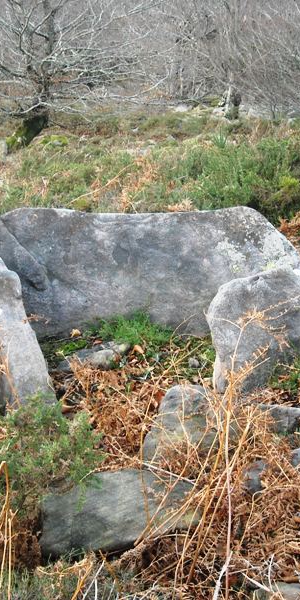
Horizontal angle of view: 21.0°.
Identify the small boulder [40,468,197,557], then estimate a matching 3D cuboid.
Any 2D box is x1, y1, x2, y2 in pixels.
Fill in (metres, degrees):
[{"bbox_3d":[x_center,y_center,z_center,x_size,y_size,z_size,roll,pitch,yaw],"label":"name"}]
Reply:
[{"bbox_3d":[-0.121,0.754,2.950,0.530,0.220,0.340,-6,18,-19],"label":"small boulder"}]

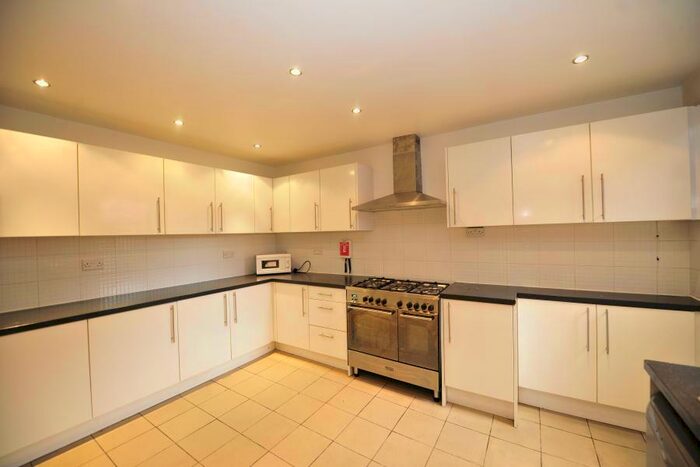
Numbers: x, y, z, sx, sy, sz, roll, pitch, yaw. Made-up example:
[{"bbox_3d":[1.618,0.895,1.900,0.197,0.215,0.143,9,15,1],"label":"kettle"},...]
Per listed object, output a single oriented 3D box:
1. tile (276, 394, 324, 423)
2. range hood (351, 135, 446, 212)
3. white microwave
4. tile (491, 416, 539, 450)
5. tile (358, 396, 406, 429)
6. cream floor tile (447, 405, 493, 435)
[{"bbox_3d":[-0.405,1.438,2.249,0.300,0.010,0.301,-1,0,33],"label":"tile"},{"bbox_3d":[0.535,-0.639,2.773,0.900,0.768,0.500,-1,0,33],"label":"range hood"},{"bbox_3d":[-0.992,0.410,3.671,0.450,0.265,0.340,-1,0,-10],"label":"white microwave"},{"bbox_3d":[1.195,1.423,1.967,0.300,0.015,0.300,-1,-1,33],"label":"tile"},{"bbox_3d":[0.262,1.423,2.162,0.298,0.010,0.298,-1,-1,33],"label":"tile"},{"bbox_3d":[0.927,1.412,2.101,0.300,0.010,0.290,-1,0,33],"label":"cream floor tile"}]

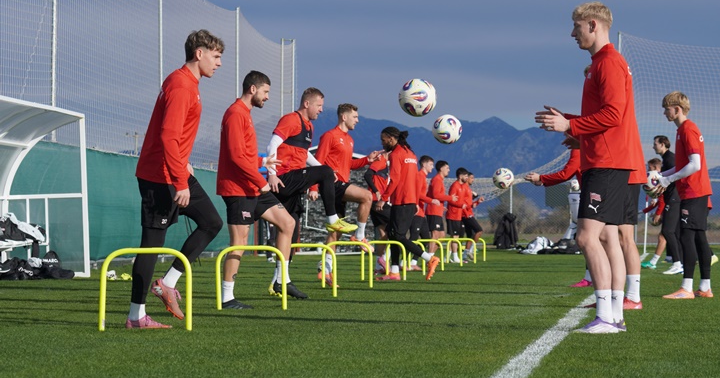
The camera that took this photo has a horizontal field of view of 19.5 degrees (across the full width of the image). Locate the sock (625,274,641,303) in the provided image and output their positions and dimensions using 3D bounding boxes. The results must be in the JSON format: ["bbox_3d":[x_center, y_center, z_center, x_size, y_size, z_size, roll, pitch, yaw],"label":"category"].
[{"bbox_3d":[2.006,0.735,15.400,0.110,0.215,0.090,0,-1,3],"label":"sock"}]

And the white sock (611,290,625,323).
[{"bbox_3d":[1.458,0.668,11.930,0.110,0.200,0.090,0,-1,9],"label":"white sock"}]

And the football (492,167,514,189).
[{"bbox_3d":[1.485,-0.106,21.700,0.220,0.220,0.220,0,-1,0],"label":"football"}]

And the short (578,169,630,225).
[{"bbox_3d":[1.374,0.036,11.800,0.280,0.345,0.380,0,-1,9],"label":"short"}]

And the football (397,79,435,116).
[{"bbox_3d":[0.336,-0.527,12.220,0.220,0.220,0.220,0,-1,0],"label":"football"}]

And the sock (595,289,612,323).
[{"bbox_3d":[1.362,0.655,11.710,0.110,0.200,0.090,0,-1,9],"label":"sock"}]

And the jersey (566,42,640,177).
[{"bbox_3d":[1.368,-0.455,11.800,0.400,0.720,0.530,0,-1,9],"label":"jersey"}]

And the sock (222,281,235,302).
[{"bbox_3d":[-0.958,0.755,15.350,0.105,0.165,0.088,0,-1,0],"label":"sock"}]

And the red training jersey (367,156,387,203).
[{"bbox_3d":[0.330,-0.151,28.900,0.340,0.680,0.500,-1,-2,38],"label":"red training jersey"}]

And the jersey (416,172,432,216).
[{"bbox_3d":[0.958,0.078,32.800,0.370,0.740,0.500,0,-1,10],"label":"jersey"}]

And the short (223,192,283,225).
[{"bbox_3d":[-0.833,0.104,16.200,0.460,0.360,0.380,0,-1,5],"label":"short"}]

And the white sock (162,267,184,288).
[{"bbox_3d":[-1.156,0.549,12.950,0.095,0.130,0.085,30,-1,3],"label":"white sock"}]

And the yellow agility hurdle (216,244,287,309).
[{"bbox_3d":[-0.781,0.643,15.150,0.511,0.466,0.037,0,-1,-1],"label":"yellow agility hurdle"}]

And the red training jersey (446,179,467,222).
[{"bbox_3d":[1.843,0.221,40.400,0.380,0.750,0.500,-1,-1,32],"label":"red training jersey"}]

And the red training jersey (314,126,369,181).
[{"bbox_3d":[-0.205,-0.342,22.100,0.480,0.680,0.520,-1,-1,28],"label":"red training jersey"}]

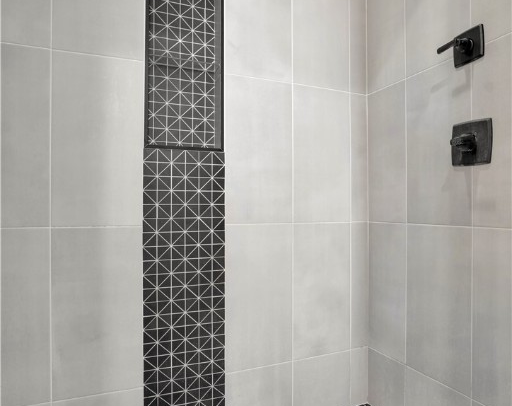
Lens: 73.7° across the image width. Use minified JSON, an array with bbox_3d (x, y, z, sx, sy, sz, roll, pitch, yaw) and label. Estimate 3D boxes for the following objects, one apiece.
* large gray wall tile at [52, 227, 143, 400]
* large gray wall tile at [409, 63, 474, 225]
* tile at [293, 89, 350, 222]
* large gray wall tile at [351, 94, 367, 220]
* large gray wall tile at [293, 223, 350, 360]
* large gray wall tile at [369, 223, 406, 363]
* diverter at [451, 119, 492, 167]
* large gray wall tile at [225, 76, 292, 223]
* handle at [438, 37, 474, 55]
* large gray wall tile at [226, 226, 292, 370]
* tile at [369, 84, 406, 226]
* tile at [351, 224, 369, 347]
[{"bbox_3d":[-0.567,0.387,1.235,0.303,0.610,0.012,0,0,-22],"label":"large gray wall tile"},{"bbox_3d":[0.696,-0.219,1.322,0.010,0.605,0.300,0,0,-23],"label":"large gray wall tile"},{"bbox_3d":[0.302,-0.217,1.572,0.305,0.605,0.010,0,0,-21],"label":"tile"},{"bbox_3d":[0.503,-0.218,1.670,0.103,0.610,0.012,0,0,-22],"label":"large gray wall tile"},{"bbox_3d":[0.302,0.391,1.569,0.305,0.605,0.010,0,0,-21],"label":"large gray wall tile"},{"bbox_3d":[0.594,0.390,1.556,0.010,0.605,0.223,0,0,-23],"label":"large gray wall tile"},{"bbox_3d":[0.717,-0.204,1.168,0.075,0.145,0.140,0,0,-23],"label":"diverter"},{"bbox_3d":[0.018,-0.220,1.475,0.303,0.610,0.012,0,0,-22],"label":"large gray wall tile"},{"bbox_3d":[0.702,-0.550,1.215,0.058,0.043,0.095,0,0,-22],"label":"handle"},{"bbox_3d":[0.017,0.390,1.458,0.301,0.605,0.010,0,0,-21],"label":"large gray wall tile"},{"bbox_3d":[0.606,-0.220,1.580,0.012,0.610,0.236,0,0,-22],"label":"tile"},{"bbox_3d":[0.503,0.401,1.666,0.104,0.610,0.012,0,0,-22],"label":"tile"}]

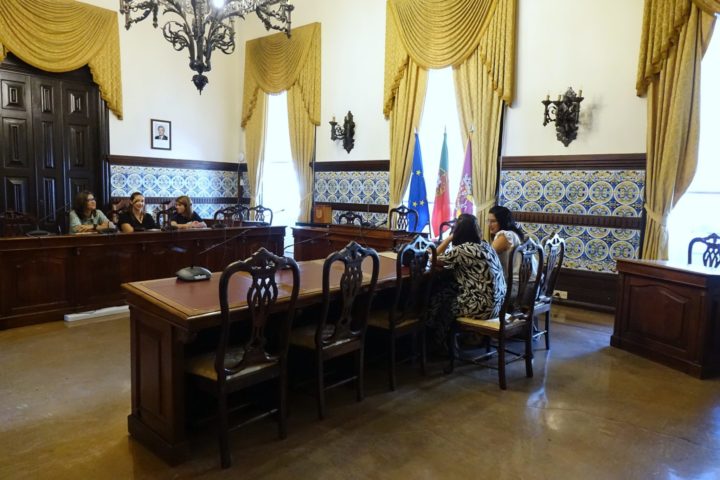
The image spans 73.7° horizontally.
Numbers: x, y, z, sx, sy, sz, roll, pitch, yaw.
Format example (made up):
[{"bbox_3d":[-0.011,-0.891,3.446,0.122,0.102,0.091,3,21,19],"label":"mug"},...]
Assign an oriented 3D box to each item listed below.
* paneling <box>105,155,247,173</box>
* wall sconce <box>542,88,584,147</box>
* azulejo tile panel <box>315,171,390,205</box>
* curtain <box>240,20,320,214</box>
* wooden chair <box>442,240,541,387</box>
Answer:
[{"bbox_3d":[-3.369,-1.461,9.273,0.080,0.185,2.800,7,8,40],"label":"paneling"},{"bbox_3d":[2.473,-1.513,5.832,0.490,0.720,0.410,7,8,40],"label":"wall sconce"},{"bbox_3d":[-0.181,-0.916,8.402,1.770,0.556,0.040,7,8,40],"label":"azulejo tile panel"},{"bbox_3d":[-1.609,-1.778,9.418,2.120,4.310,0.250,7,8,40],"label":"curtain"},{"bbox_3d":[1.057,0.512,3.704,0.510,1.085,0.550,-4,8,-44],"label":"wooden chair"}]

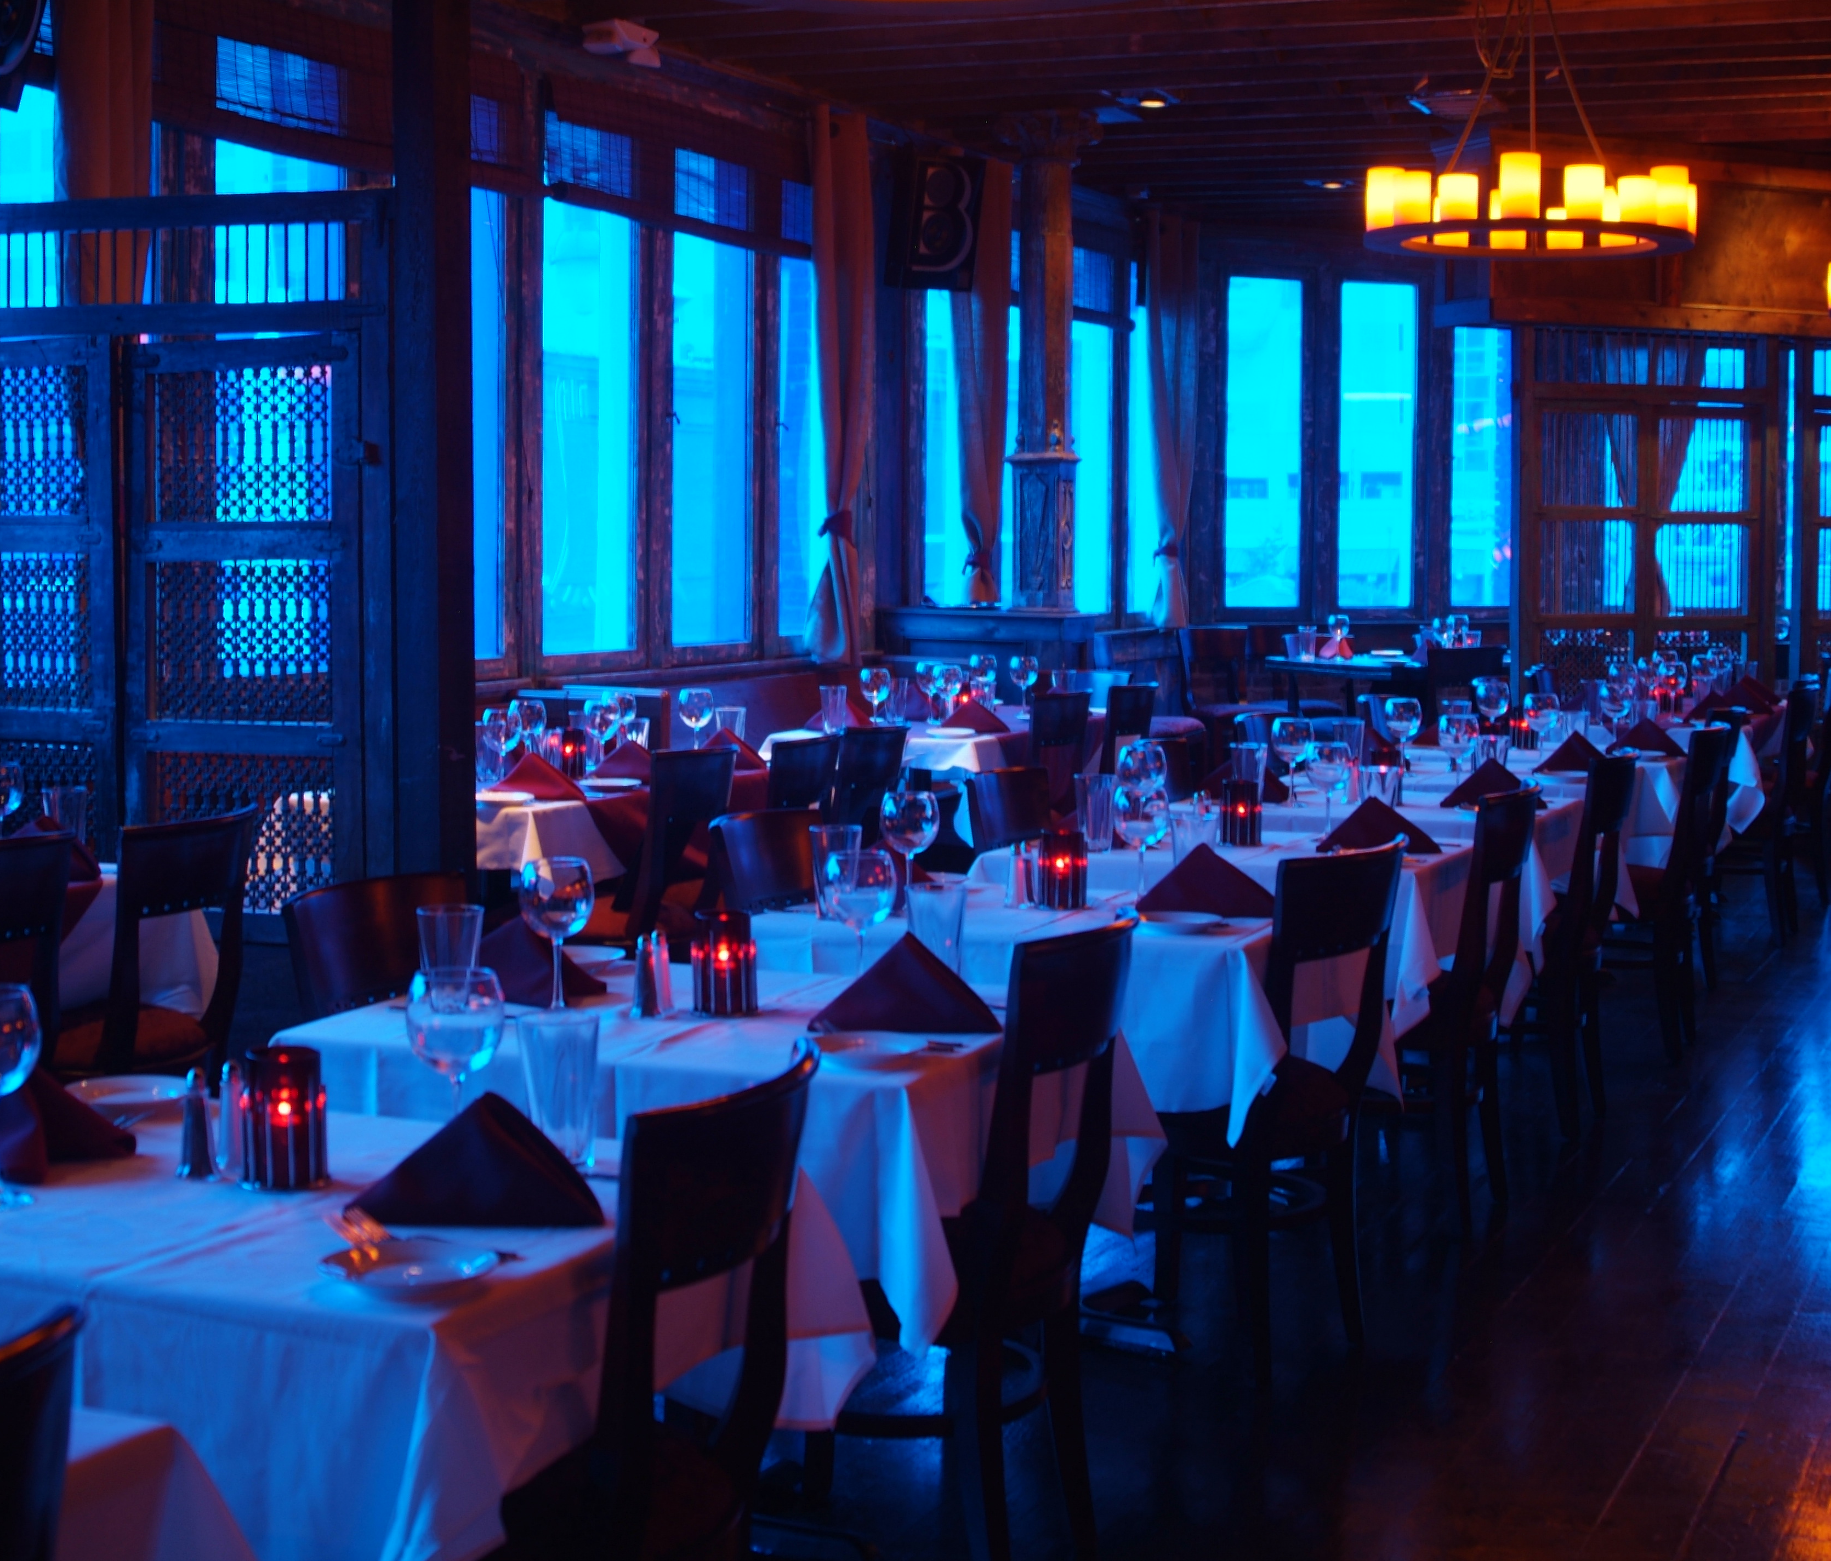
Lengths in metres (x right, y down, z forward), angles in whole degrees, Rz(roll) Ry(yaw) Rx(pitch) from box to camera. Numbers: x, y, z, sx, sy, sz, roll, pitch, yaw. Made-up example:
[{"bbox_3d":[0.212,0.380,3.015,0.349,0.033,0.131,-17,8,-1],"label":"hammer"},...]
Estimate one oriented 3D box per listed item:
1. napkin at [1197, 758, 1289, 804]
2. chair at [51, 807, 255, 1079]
[{"bbox_3d":[0.775,-0.008,6.483,0.235,0.115,0.160,2,5,10],"label":"napkin"},{"bbox_3d":[-1.590,0.511,5.180,0.530,0.900,0.440,2,5,18],"label":"chair"}]

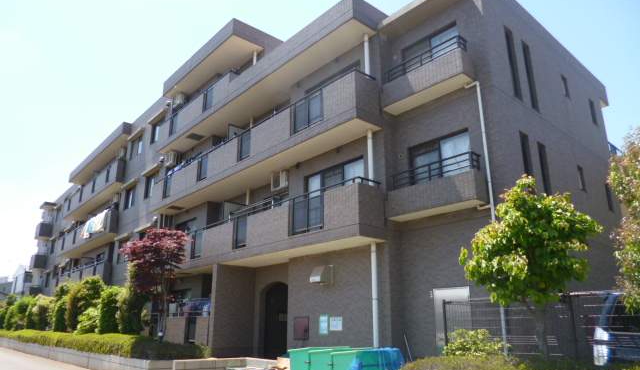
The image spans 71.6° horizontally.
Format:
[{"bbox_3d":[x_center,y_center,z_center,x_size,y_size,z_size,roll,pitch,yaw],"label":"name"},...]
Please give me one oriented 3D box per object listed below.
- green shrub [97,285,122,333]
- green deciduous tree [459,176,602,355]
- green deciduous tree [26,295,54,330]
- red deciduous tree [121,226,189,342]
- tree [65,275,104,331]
[{"bbox_3d":[-8.309,5.152,17.450,0.933,2.348,0.933,8,-19,-23],"label":"green shrub"},{"bbox_3d":[2.668,1.158,5.542,1.651,2.700,1.651,-8,-19,24],"label":"green deciduous tree"},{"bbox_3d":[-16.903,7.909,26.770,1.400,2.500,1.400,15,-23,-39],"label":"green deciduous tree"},{"bbox_3d":[-5.039,3.138,13.443,1.943,3.768,1.943,7,-19,-19],"label":"red deciduous tree"},{"bbox_3d":[-10.878,5.724,20.443,1.643,3.063,1.643,9,-20,-26],"label":"tree"}]

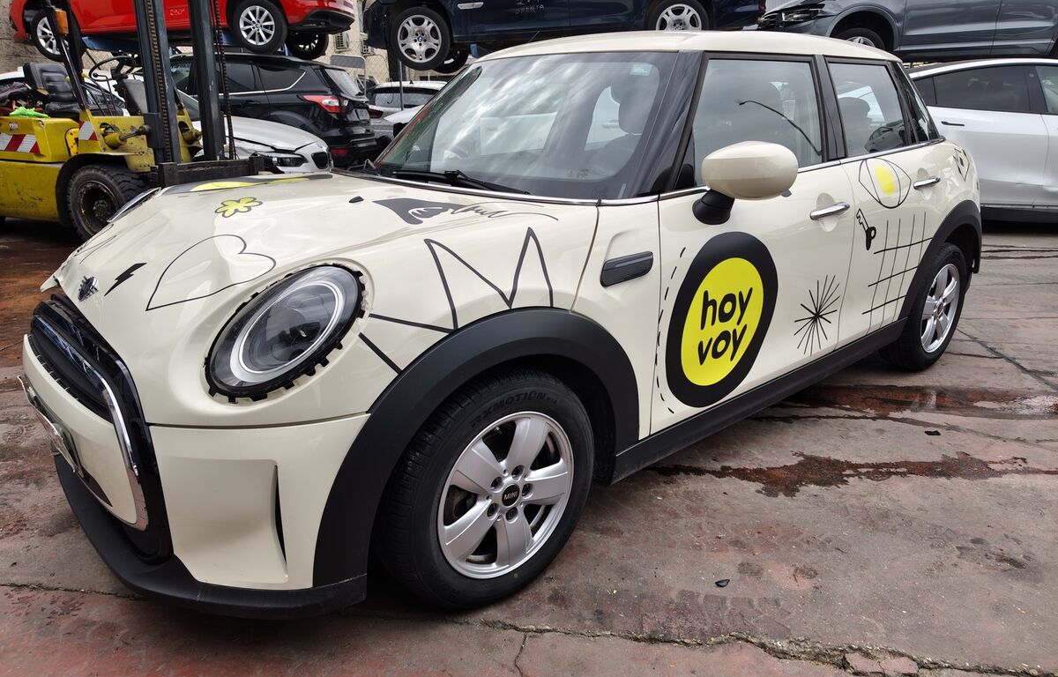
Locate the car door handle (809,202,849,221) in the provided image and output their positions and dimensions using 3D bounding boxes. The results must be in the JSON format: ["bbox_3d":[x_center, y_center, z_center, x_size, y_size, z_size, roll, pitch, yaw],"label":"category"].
[{"bbox_3d":[0.986,-0.419,2.308,0.255,0.040,0.050,-15,24,-38],"label":"car door handle"}]

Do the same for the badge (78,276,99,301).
[{"bbox_3d":[-1.085,-0.124,1.723,0.140,0.060,0.015,21,-8,46],"label":"badge"}]

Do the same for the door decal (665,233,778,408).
[{"bbox_3d":[0.589,-0.049,2.111,0.550,0.540,0.040,-15,24,-38],"label":"door decal"}]

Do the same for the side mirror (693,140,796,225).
[{"bbox_3d":[0.591,-0.432,1.925,0.200,0.215,0.220,-15,24,-38],"label":"side mirror"}]

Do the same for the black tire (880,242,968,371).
[{"bbox_3d":[1.856,-0.161,3.313,0.605,0.605,0.180,-15,24,-38],"label":"black tire"}]

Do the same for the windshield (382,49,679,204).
[{"bbox_3d":[-0.082,-0.757,2.413,1.370,0.130,0.640,21,70,46],"label":"windshield"}]

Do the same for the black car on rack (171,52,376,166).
[{"bbox_3d":[-4.519,-3.307,10.665,4.530,1.690,1.850,4,19,10],"label":"black car on rack"}]

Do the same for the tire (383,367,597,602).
[{"bbox_3d":[-0.095,0.349,1.725,0.605,0.605,0.180,-15,24,-39],"label":"tire"}]

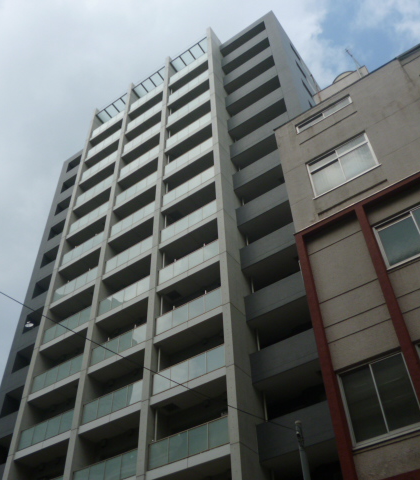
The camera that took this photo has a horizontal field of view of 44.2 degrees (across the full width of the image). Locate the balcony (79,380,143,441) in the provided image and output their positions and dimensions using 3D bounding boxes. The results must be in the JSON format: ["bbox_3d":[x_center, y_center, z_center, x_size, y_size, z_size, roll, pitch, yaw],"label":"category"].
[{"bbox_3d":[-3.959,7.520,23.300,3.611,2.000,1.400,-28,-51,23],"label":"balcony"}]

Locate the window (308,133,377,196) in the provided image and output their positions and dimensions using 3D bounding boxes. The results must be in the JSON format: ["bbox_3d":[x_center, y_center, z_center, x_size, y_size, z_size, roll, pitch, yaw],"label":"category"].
[{"bbox_3d":[3.539,-1.981,13.914,1.842,1.515,0.120,-28,-51,23],"label":"window"}]

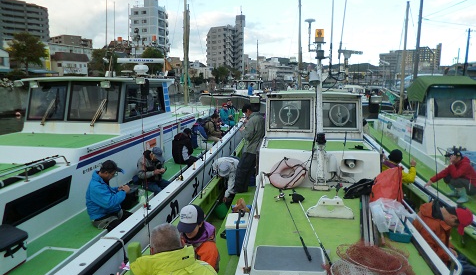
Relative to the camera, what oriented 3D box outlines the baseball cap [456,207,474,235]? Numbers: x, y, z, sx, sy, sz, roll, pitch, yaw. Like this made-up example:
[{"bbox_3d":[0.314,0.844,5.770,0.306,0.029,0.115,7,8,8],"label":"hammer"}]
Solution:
[{"bbox_3d":[2.196,0.815,3.200,0.145,0.260,0.180,-3,-11,34],"label":"baseball cap"}]

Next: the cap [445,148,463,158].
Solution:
[{"bbox_3d":[3.363,0.242,5.150,0.260,0.140,0.180,-14,12,-14],"label":"cap"}]

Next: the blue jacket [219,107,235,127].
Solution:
[{"bbox_3d":[-0.411,-0.759,12.100,0.550,0.660,0.450,-8,14,-36],"label":"blue jacket"}]

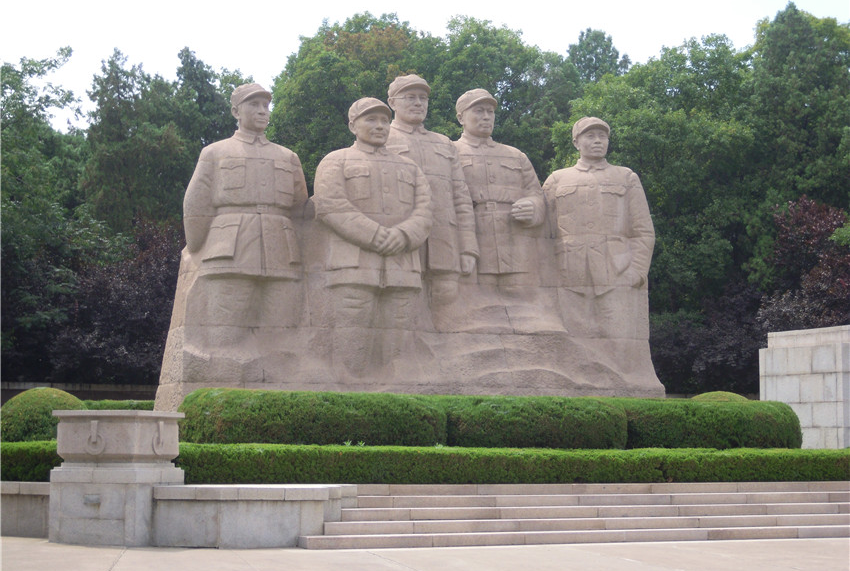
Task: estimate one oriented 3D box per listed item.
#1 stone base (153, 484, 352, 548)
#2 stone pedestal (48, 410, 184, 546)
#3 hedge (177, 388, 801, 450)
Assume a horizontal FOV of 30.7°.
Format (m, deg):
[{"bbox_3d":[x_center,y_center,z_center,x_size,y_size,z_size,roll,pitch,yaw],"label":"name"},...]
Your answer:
[{"bbox_3d":[-2.252,3.106,20.864,2.560,0.790,1.250,0,-6,1],"label":"stone base"},{"bbox_3d":[-4.222,2.644,21.384,1.311,1.790,1.311,-2,-6,23],"label":"stone pedestal"},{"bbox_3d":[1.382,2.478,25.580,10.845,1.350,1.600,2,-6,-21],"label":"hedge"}]

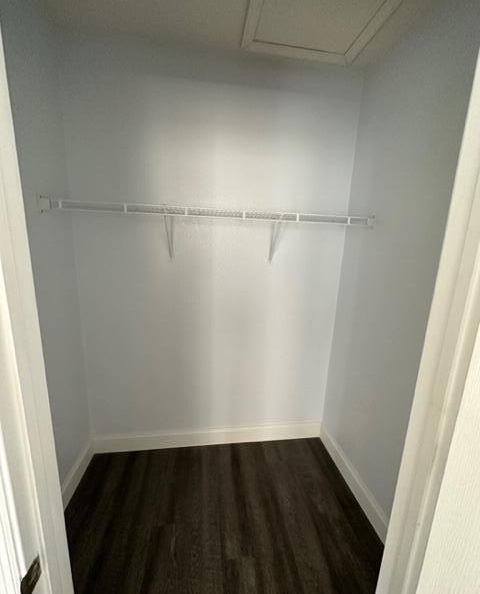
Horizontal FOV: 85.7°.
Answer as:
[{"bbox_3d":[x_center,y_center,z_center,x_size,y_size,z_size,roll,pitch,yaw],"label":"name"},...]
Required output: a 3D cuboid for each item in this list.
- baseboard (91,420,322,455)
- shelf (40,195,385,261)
[{"bbox_3d":[-0.189,1.023,1.888,1.644,0.132,0.018,1,12,-8],"label":"baseboard"},{"bbox_3d":[-0.113,-0.333,1.447,1.654,0.300,0.310,1,12,-8],"label":"shelf"}]

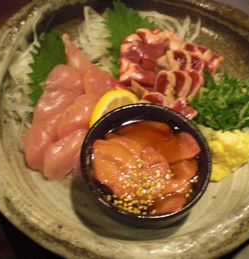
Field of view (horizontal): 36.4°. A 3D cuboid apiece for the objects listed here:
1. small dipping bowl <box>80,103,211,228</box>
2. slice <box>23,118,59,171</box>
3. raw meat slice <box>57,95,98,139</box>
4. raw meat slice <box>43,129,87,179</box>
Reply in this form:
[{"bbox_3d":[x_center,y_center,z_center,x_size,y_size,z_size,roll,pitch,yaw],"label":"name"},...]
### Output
[{"bbox_3d":[0.017,0.032,0.307,0.100,0.043,0.100,0,56,0],"label":"small dipping bowl"},{"bbox_3d":[-0.073,0.012,0.334,0.023,0.014,0.050,11,57,7],"label":"slice"},{"bbox_3d":[-0.042,-0.012,0.343,0.024,0.014,0.047,27,60,17],"label":"raw meat slice"},{"bbox_3d":[-0.052,0.020,0.330,0.022,0.014,0.050,26,60,16],"label":"raw meat slice"}]

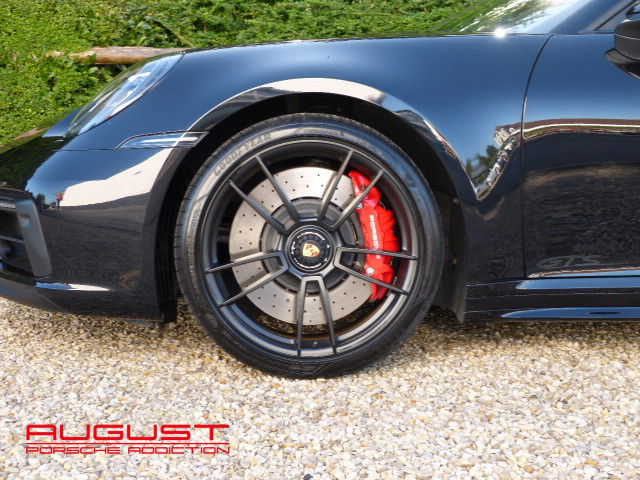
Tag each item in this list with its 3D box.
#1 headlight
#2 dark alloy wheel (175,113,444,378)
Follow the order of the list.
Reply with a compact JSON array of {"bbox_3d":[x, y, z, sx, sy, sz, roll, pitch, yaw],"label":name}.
[{"bbox_3d":[-0.511,-0.385,2.920,0.295,0.215,0.240,0,5,-2],"label":"headlight"},{"bbox_3d":[-0.029,0.015,2.810,0.680,0.675,0.250,0,6,-2],"label":"dark alloy wheel"}]

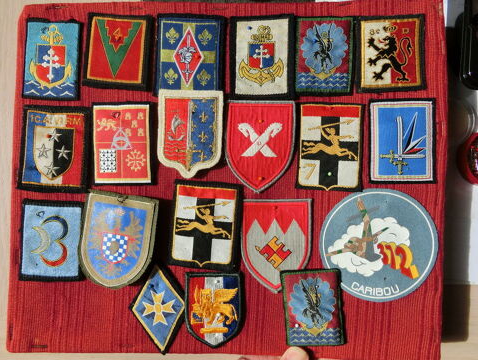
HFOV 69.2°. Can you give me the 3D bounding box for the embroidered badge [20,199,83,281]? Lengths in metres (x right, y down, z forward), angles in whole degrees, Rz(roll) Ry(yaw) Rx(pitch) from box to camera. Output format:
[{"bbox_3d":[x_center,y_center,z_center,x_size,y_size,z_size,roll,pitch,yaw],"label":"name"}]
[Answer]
[{"bbox_3d":[-0.164,0.053,0.303,0.056,0.004,0.070,1,89,2],"label":"embroidered badge"}]

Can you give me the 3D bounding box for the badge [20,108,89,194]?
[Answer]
[{"bbox_3d":[-0.164,-0.028,0.309,0.062,0.004,0.075,3,89,1],"label":"badge"}]

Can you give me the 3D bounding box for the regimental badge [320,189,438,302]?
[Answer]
[{"bbox_3d":[0.123,0.057,0.301,0.104,0.004,0.099,3,89,1],"label":"regimental badge"}]

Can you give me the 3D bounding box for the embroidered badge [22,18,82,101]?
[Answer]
[{"bbox_3d":[-0.168,-0.108,0.311,0.051,0.004,0.071,2,89,1],"label":"embroidered badge"}]

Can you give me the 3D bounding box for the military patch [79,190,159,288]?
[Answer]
[{"bbox_3d":[-0.106,0.054,0.302,0.066,0.006,0.083,6,89,2],"label":"military patch"}]

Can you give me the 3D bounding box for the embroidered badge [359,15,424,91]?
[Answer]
[{"bbox_3d":[0.130,-0.108,0.298,0.058,0.004,0.066,-1,89,2],"label":"embroidered badge"}]

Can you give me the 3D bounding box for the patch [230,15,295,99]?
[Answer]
[{"bbox_3d":[0.019,-0.107,0.301,0.060,0.004,0.073,1,89,2],"label":"patch"}]

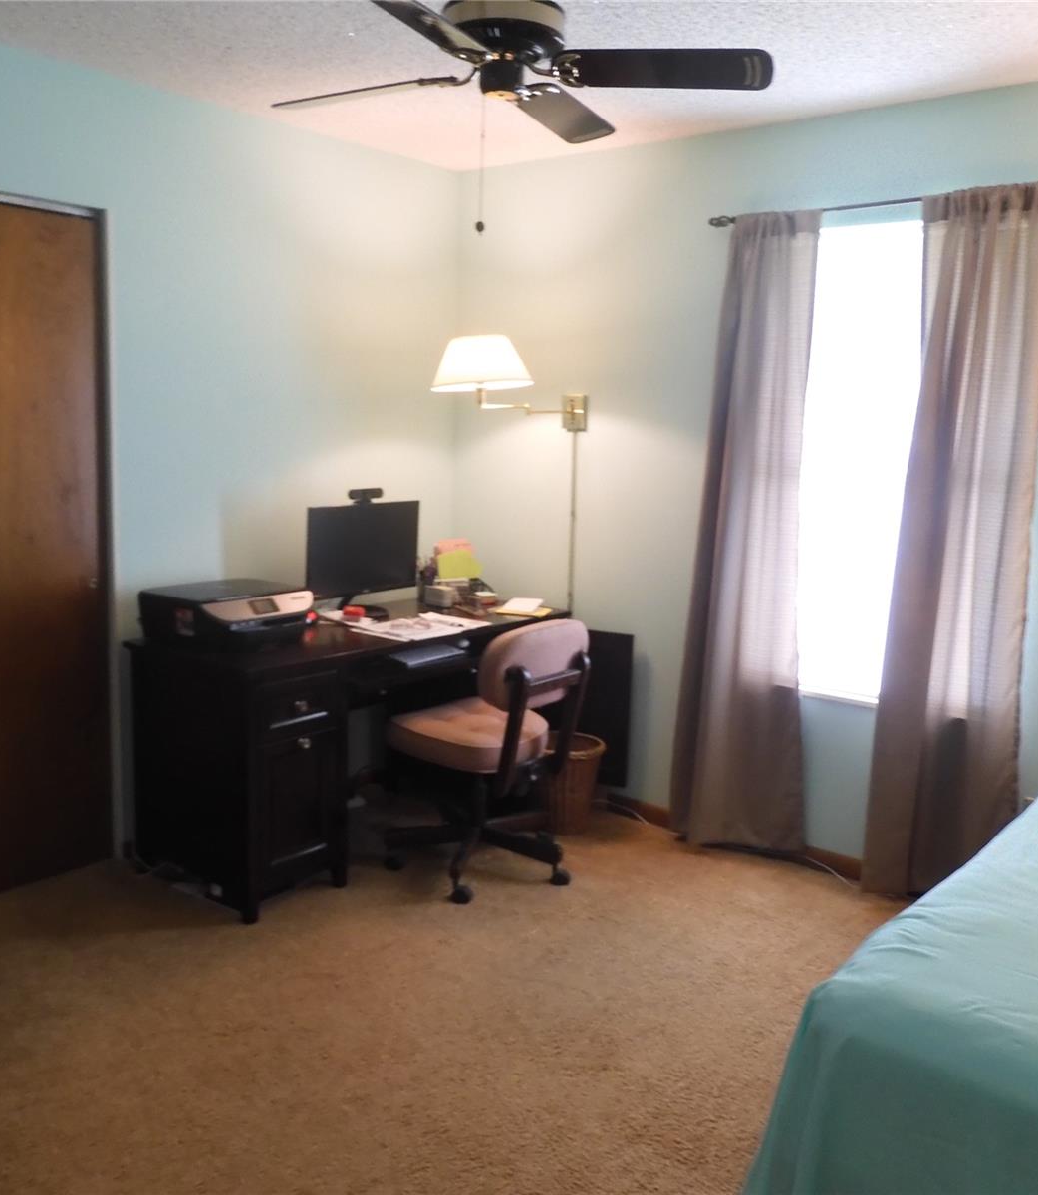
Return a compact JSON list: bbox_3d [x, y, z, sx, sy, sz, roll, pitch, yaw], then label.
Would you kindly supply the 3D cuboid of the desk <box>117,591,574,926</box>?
[{"bbox_3d":[-0.521,0.470,3.822,0.575,0.757,1.520,9,11,38],"label":"desk"}]

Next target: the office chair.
[{"bbox_3d":[-0.108,0.475,3.595,0.620,0.845,0.590,9,11,38],"label":"office chair"}]

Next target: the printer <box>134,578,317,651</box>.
[{"bbox_3d":[-0.955,0.043,3.610,0.340,0.125,0.460,9,11,38],"label":"printer"}]

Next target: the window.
[{"bbox_3d":[1.101,-0.393,3.455,0.860,1.510,0.100,9,11,38],"label":"window"}]

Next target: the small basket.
[{"bbox_3d":[0.199,0.685,4.012,0.260,0.320,0.260,2,9,0],"label":"small basket"}]

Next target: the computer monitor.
[{"bbox_3d":[-0.558,-0.128,3.904,0.190,0.398,0.540,9,11,38],"label":"computer monitor"}]

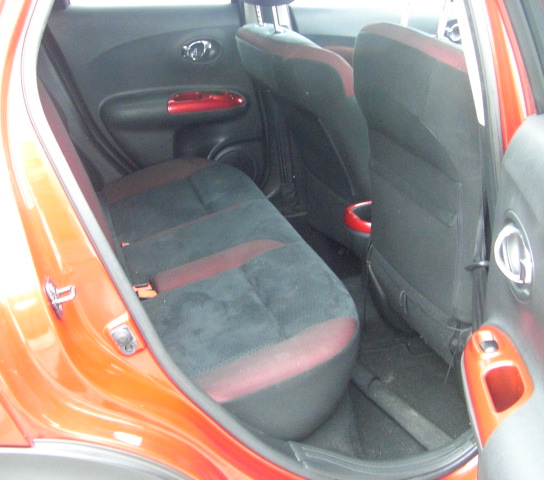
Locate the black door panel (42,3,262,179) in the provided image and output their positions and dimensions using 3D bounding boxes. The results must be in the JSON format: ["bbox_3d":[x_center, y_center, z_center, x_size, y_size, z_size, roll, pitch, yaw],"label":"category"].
[{"bbox_3d":[-0.366,-0.444,2.365,0.735,0.655,0.120,-10,29,-20],"label":"black door panel"}]

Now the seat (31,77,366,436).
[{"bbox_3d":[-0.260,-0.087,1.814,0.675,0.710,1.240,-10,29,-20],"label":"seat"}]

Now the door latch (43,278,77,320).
[{"bbox_3d":[-0.298,0.084,0.990,0.045,0.058,0.036,-10,29,-20],"label":"door latch"}]

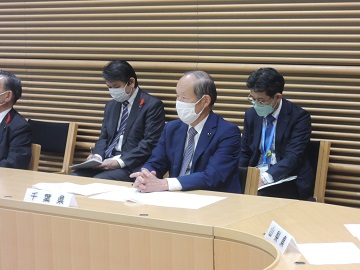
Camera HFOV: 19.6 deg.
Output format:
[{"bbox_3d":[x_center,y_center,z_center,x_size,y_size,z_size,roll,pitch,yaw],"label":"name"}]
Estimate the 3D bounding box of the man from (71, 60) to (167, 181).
[{"bbox_3d":[-0.425,0.170,6.252,0.510,1.230,0.790,4,7,36],"label":"man"}]

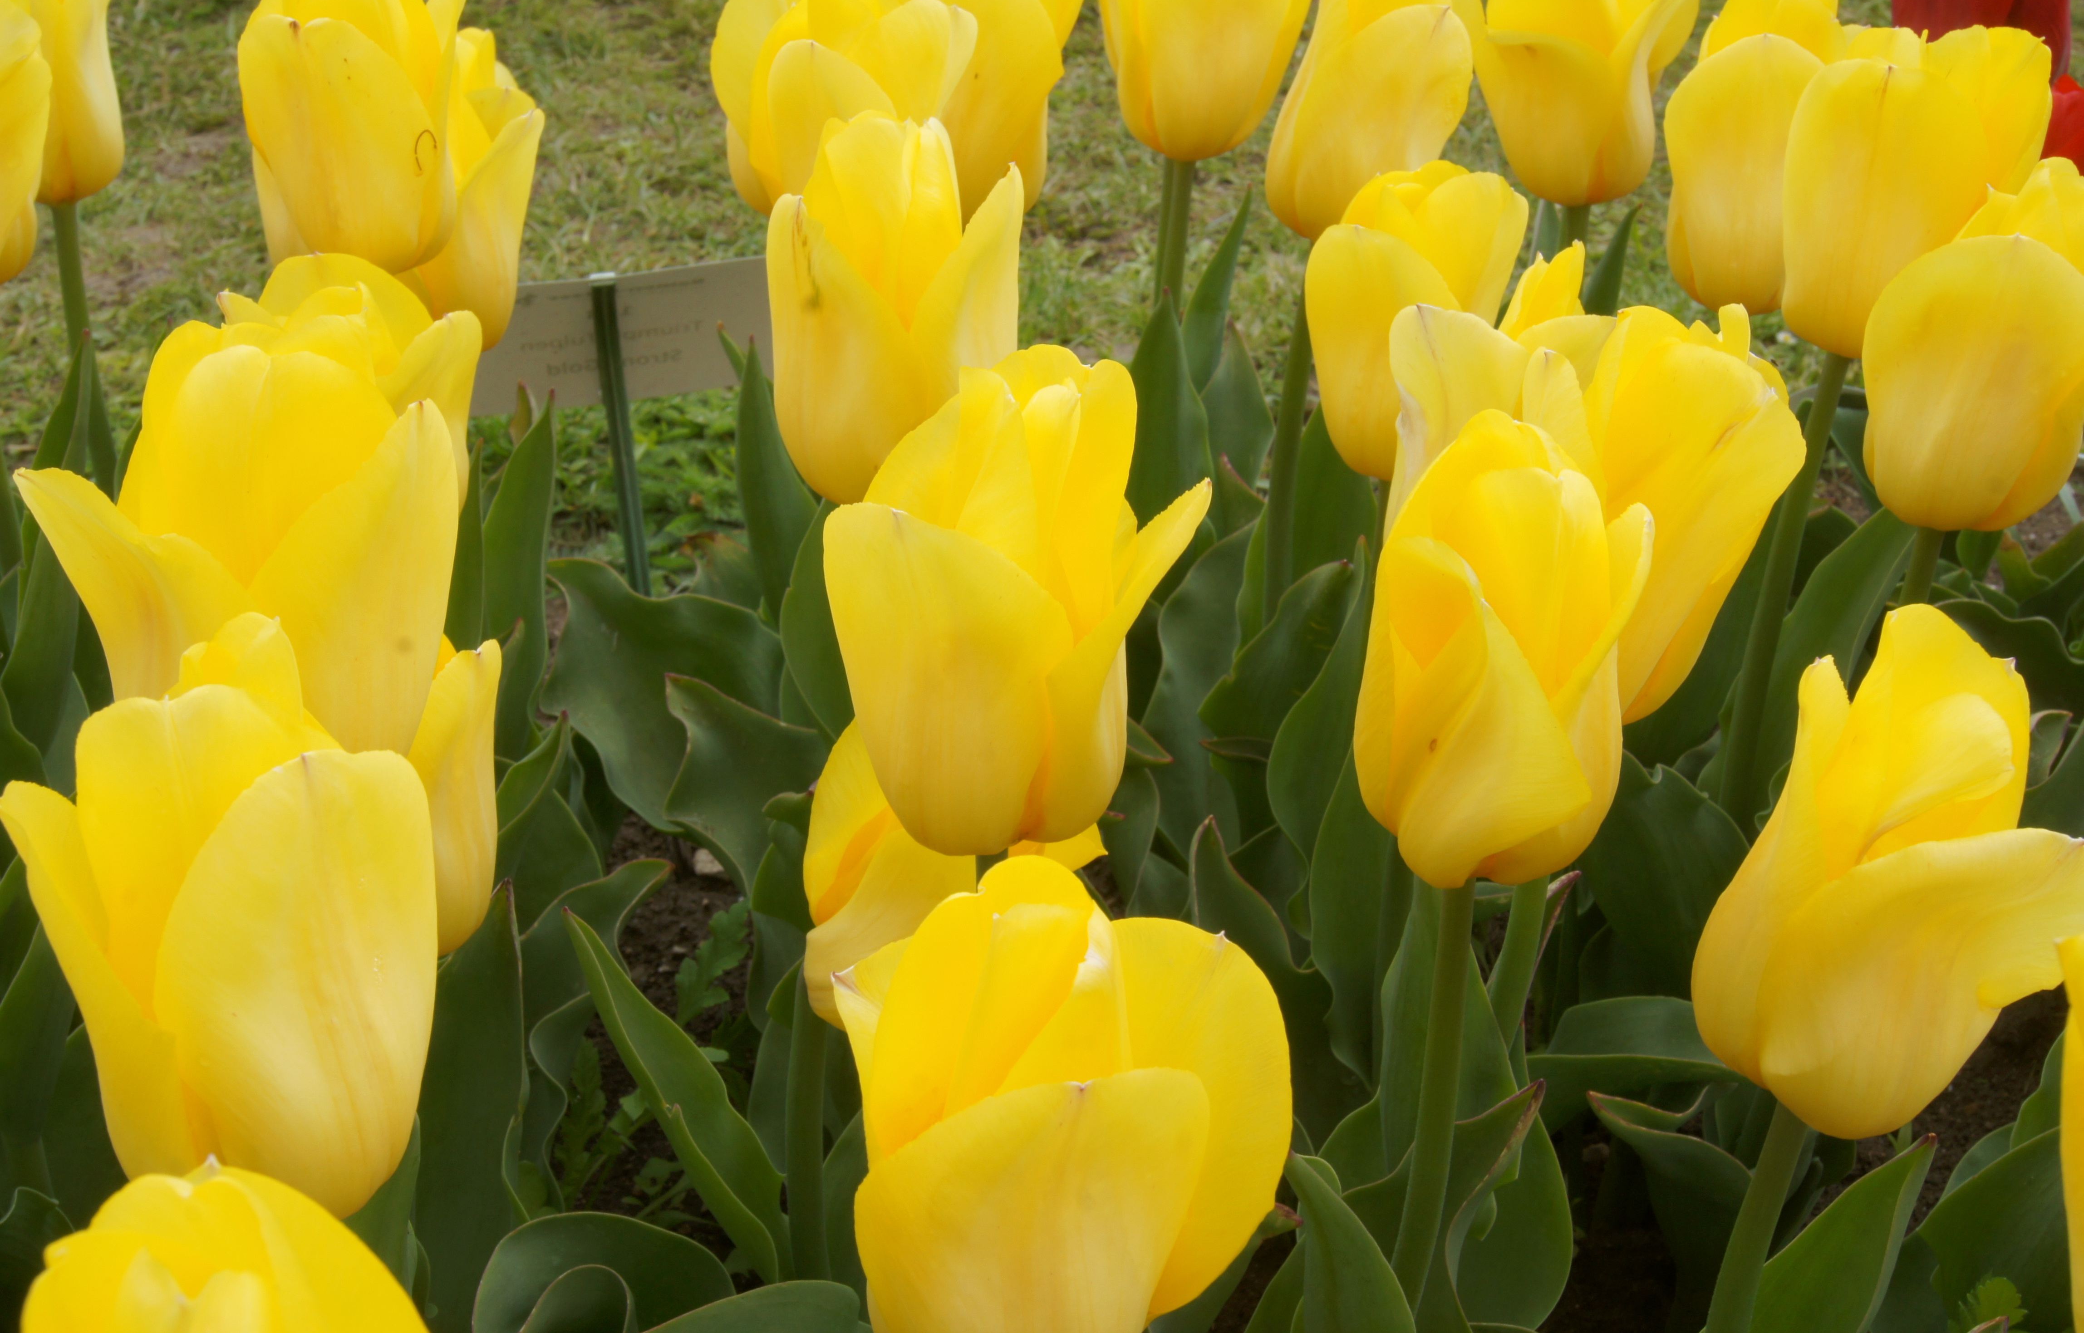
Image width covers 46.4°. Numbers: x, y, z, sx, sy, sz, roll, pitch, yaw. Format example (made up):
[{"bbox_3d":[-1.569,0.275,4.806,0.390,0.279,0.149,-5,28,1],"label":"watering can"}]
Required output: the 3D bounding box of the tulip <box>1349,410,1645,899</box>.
[{"bbox_3d":[0.077,-0.003,0.407,0.049,0.086,0.051,2,31,0],"label":"tulip"}]

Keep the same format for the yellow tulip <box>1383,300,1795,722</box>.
[{"bbox_3d":[0.107,-0.030,0.474,0.077,0.085,0.064,9,31,0],"label":"yellow tulip"}]

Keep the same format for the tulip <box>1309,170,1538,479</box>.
[{"bbox_3d":[0.089,-0.082,0.577,0.054,0.079,0.054,5,31,0],"label":"tulip"}]

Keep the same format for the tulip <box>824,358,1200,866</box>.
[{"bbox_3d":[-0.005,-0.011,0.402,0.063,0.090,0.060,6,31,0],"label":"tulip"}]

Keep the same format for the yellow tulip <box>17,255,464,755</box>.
[{"bbox_3d":[-0.139,-0.026,0.422,0.076,0.090,0.062,9,31,0],"label":"yellow tulip"}]

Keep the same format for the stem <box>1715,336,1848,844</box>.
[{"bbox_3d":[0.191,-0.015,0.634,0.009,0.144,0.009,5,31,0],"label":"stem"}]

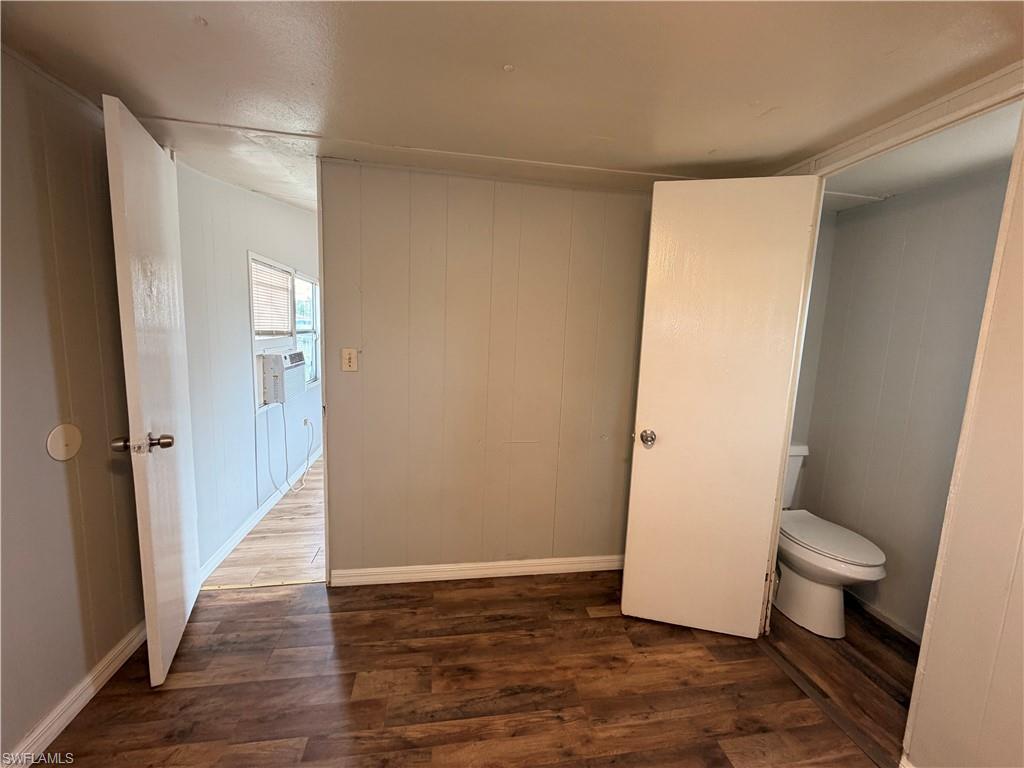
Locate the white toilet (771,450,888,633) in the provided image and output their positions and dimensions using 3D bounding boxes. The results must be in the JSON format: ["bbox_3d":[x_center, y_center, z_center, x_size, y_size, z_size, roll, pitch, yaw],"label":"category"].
[{"bbox_3d":[1.485,0.772,2.126,0.440,0.770,0.760,1,8,-10],"label":"white toilet"}]

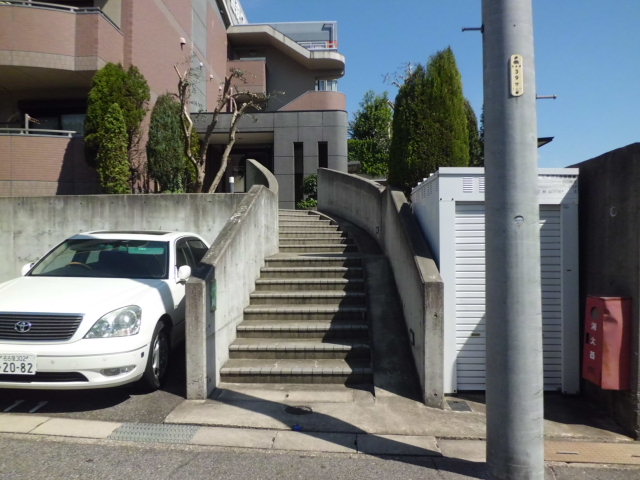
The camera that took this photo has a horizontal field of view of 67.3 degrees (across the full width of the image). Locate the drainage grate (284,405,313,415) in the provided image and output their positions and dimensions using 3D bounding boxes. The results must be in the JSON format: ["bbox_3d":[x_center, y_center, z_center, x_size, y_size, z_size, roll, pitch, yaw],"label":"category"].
[{"bbox_3d":[-0.185,1.510,4.230,0.245,0.030,0.245,0,-1,0],"label":"drainage grate"}]

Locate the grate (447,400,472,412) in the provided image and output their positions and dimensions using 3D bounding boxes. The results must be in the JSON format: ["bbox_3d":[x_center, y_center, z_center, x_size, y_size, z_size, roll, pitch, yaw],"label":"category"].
[{"bbox_3d":[1.306,1.566,4.500,0.195,0.030,0.270,0,-1,5],"label":"grate"}]

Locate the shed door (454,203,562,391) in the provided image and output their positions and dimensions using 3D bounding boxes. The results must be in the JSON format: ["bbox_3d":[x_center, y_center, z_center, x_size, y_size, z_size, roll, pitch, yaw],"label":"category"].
[{"bbox_3d":[1.874,0.558,4.780,1.065,1.880,0.060,0,-1,1],"label":"shed door"}]

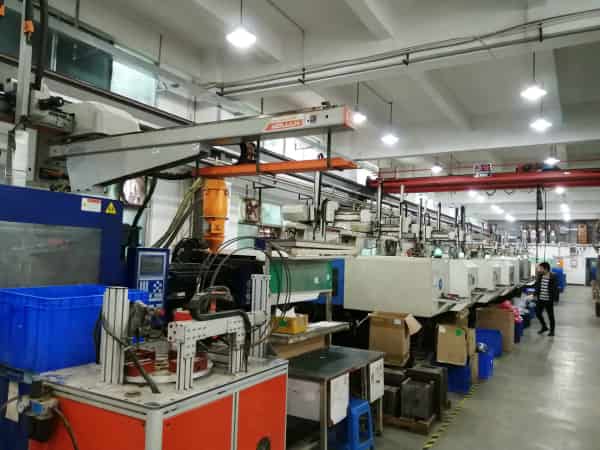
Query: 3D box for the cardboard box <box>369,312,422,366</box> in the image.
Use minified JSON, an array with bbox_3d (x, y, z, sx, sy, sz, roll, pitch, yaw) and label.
[{"bbox_3d":[1.022,1.245,5.022,0.410,0.540,0.340,0,-4,31],"label":"cardboard box"}]

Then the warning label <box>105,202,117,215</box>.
[{"bbox_3d":[-1.363,-0.121,3.250,0.004,0.086,0.094,0,-4,31],"label":"warning label"}]

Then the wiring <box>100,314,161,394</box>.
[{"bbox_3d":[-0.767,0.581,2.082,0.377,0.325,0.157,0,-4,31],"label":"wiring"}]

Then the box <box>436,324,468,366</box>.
[{"bbox_3d":[2.061,1.560,5.993,0.363,0.503,0.360,0,-4,31],"label":"box"}]

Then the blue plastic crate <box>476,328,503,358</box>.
[{"bbox_3d":[3.390,2.067,8.111,0.460,0.486,0.480,0,-4,31],"label":"blue plastic crate"}]

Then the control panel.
[{"bbox_3d":[-1.150,0.398,3.420,0.120,0.450,0.285,0,-4,37],"label":"control panel"}]

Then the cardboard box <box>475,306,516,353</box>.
[{"bbox_3d":[3.762,1.970,8.658,0.604,0.762,0.550,0,-4,31],"label":"cardboard box"}]

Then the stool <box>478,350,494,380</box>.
[{"bbox_3d":[2.582,1.945,6.348,0.280,0.400,0.280,0,-3,32],"label":"stool"}]

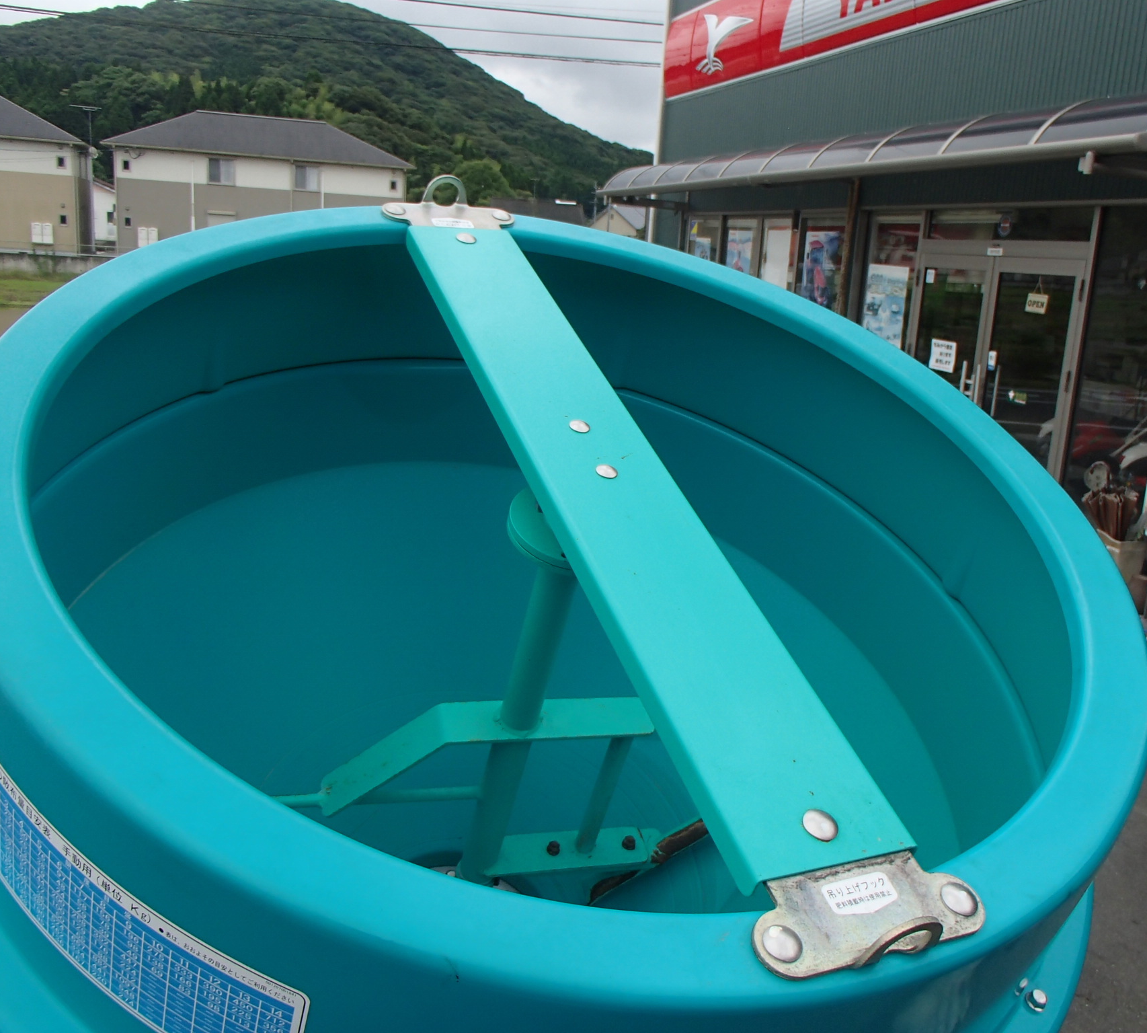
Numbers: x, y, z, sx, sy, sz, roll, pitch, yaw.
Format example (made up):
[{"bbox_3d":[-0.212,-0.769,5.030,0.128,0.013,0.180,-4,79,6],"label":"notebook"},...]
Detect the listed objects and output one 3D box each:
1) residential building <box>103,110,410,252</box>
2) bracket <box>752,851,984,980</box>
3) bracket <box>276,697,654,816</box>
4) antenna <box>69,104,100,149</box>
[{"bbox_3d":[-17.777,-18.645,63.677,16.112,7.942,9.097,-1,13,-17],"label":"residential building"},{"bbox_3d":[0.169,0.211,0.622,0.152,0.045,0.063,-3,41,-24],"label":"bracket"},{"bbox_3d":[-0.118,0.256,1.170,0.384,0.122,0.052,1,39,-19],"label":"bracket"},{"bbox_3d":[-25.651,-20.498,58.630,1.650,2.350,0.400,-6,16,-34],"label":"antenna"}]

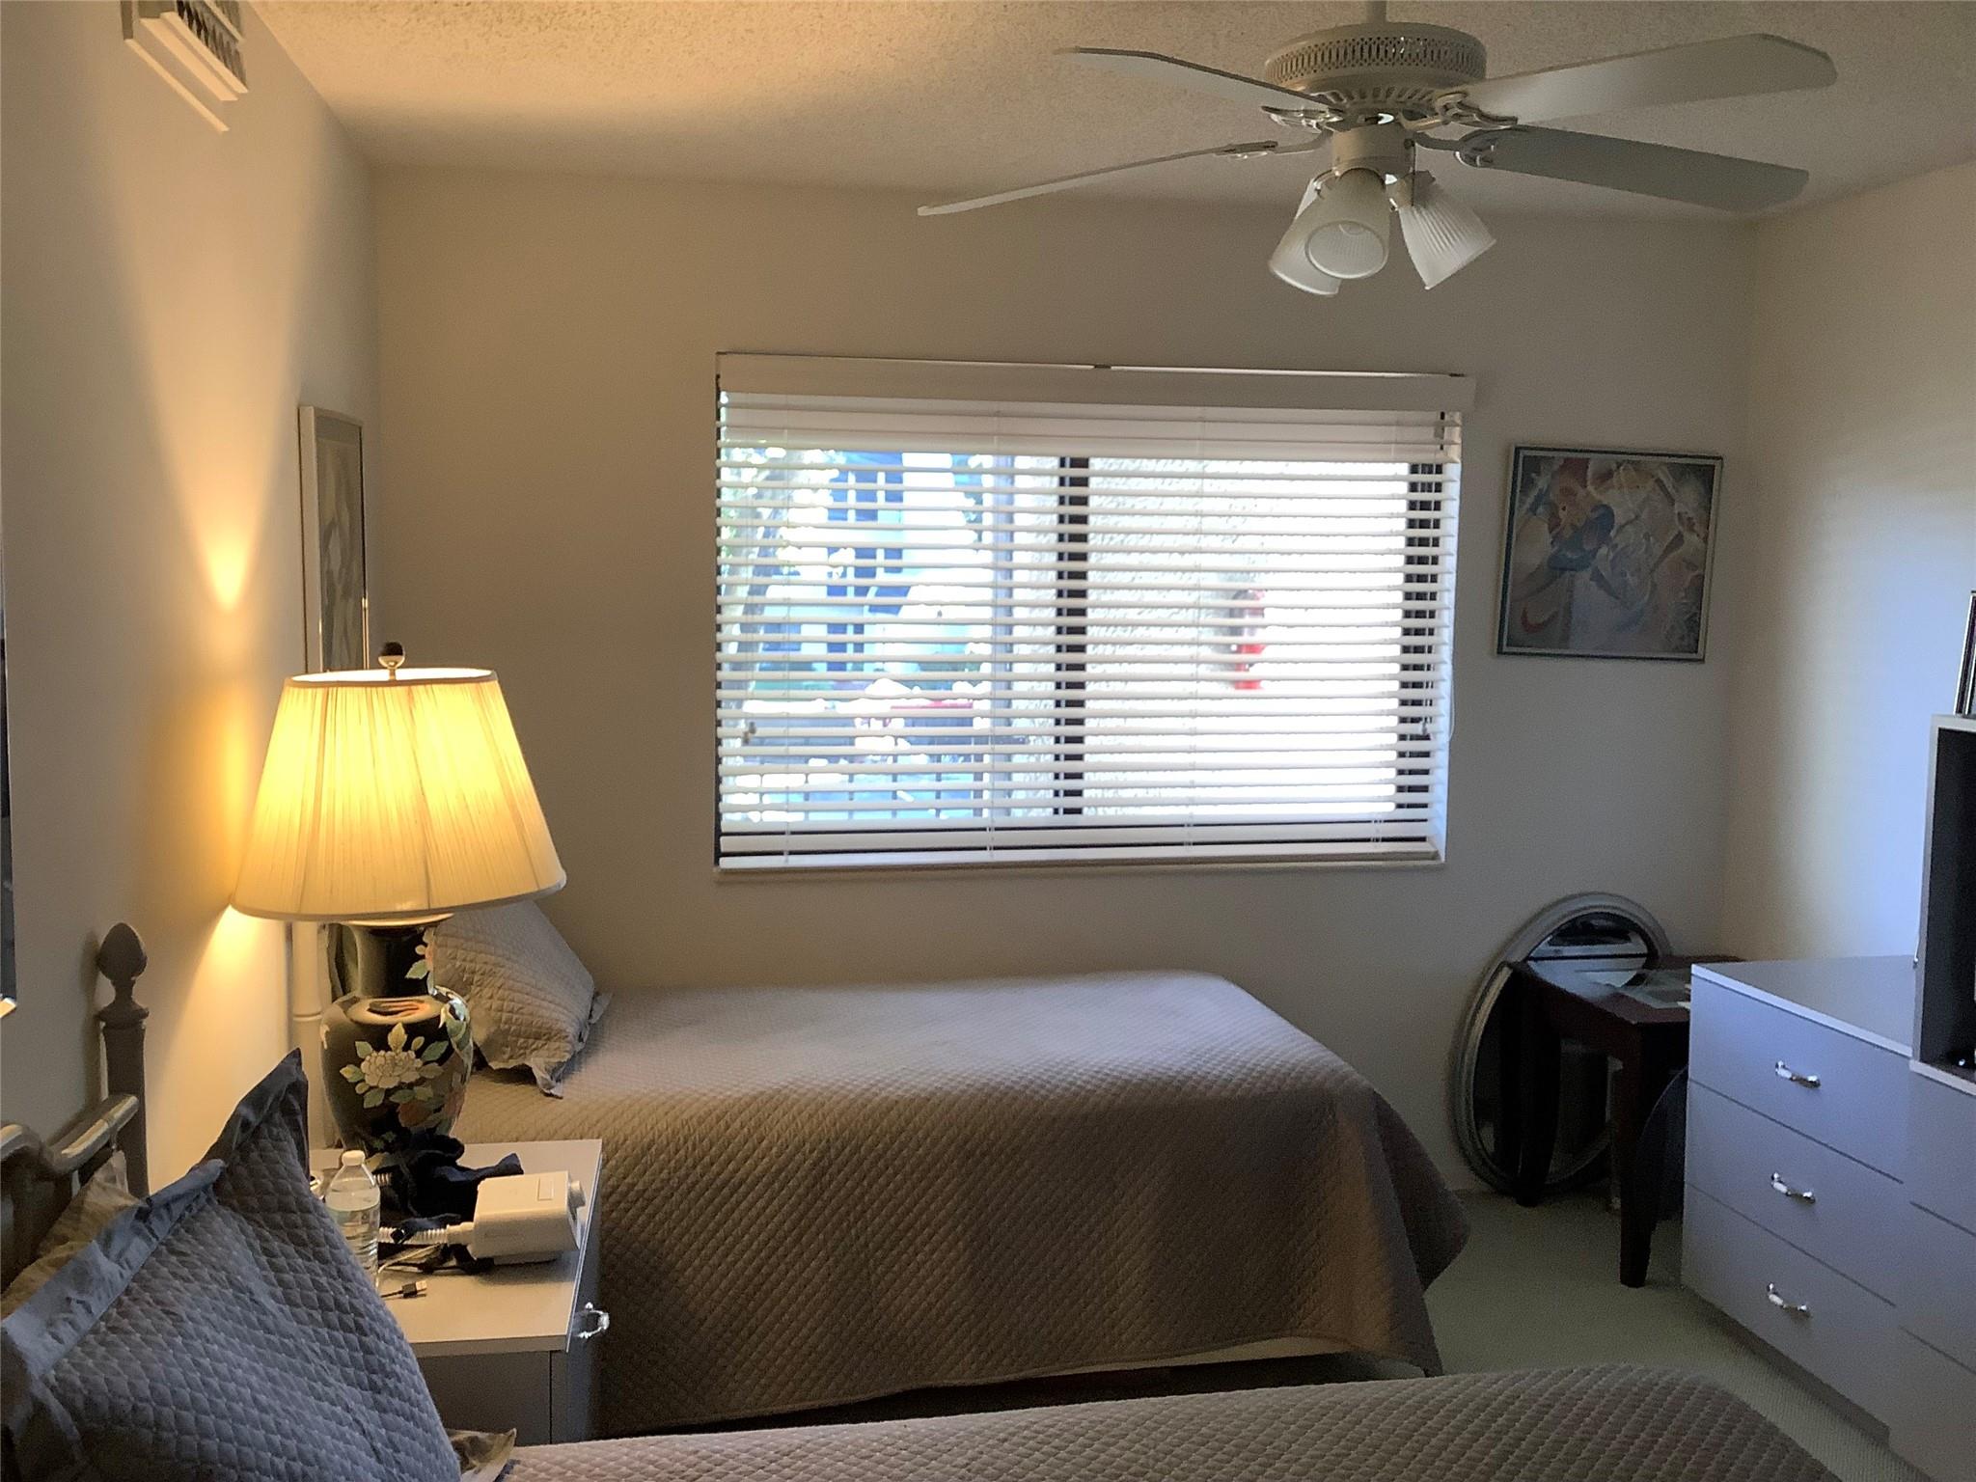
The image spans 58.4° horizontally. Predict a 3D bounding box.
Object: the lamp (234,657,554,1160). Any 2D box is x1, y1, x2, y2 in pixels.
[{"bbox_3d":[-0.839,0.262,2.532,0.452,0.797,0.452,0,6,-10],"label":"lamp"}]

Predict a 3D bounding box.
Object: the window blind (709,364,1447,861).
[{"bbox_3d":[0.271,-0.291,4.218,1.810,1.180,0.080,0,6,-10],"label":"window blind"}]

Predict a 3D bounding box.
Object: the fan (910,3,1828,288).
[{"bbox_3d":[0.562,-0.865,2.475,1.280,0.461,1.280,0,6,-10],"label":"fan"}]

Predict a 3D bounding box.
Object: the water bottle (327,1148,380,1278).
[{"bbox_3d":[-0.768,0.597,2.150,0.066,0.205,0.066,0,6,-10],"label":"water bottle"}]

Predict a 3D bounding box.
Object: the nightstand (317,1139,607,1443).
[{"bbox_3d":[-0.790,0.997,2.455,0.510,0.651,0.733,0,6,-10],"label":"nightstand"}]

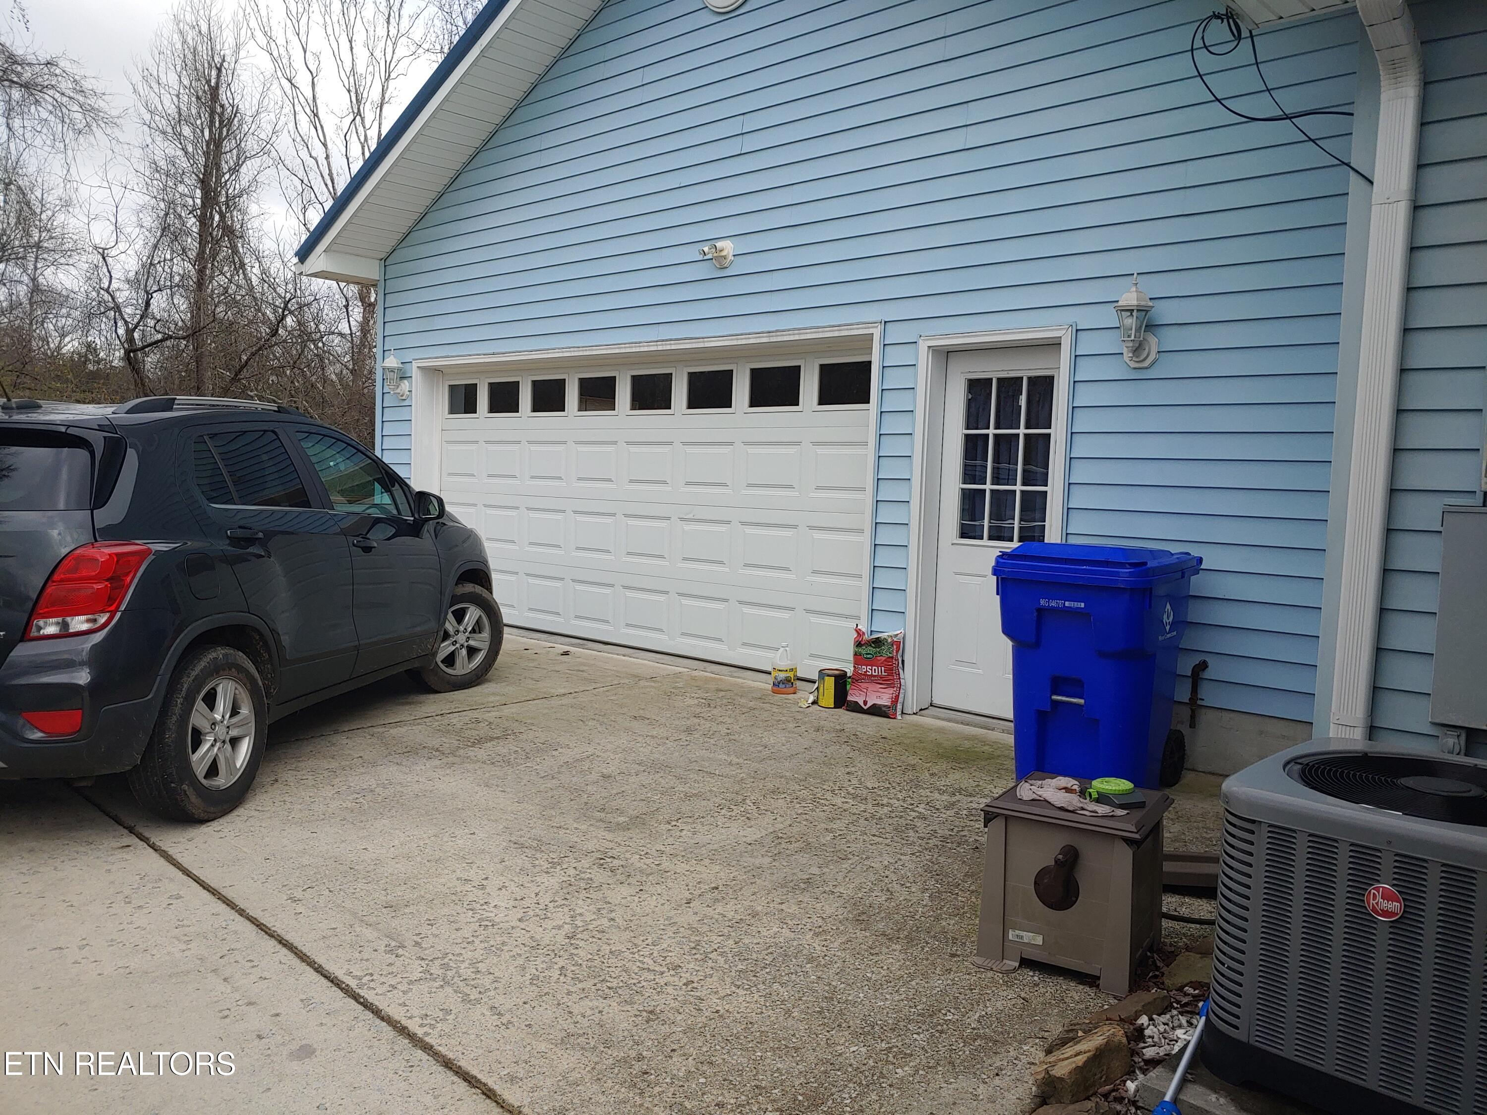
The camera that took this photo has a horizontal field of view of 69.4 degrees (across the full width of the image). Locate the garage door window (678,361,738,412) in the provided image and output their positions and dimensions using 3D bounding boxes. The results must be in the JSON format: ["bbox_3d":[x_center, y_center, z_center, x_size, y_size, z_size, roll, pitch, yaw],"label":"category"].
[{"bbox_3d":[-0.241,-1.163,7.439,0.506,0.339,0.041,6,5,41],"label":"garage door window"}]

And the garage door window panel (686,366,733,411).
[{"bbox_3d":[-0.232,-1.160,7.444,0.429,0.255,0.030,6,5,41],"label":"garage door window panel"}]

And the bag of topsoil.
[{"bbox_3d":[0.765,0.649,6.238,0.349,0.493,0.132,6,5,41],"label":"bag of topsoil"}]

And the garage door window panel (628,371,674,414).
[{"bbox_3d":[-0.671,-1.204,7.828,0.433,0.256,0.030,6,5,41],"label":"garage door window panel"}]

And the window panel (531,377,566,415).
[{"bbox_3d":[-1.561,-1.292,8.606,0.435,0.258,0.030,6,5,41],"label":"window panel"}]

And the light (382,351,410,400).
[{"bbox_3d":[-3.094,-1.621,9.523,0.197,0.417,0.223,6,5,41],"label":"light"}]

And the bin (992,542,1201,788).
[{"bbox_3d":[1.563,0.490,4.734,0.673,1.083,0.870,5,5,35],"label":"bin"}]

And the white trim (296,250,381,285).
[{"bbox_3d":[-3.637,-2.643,9.750,0.364,0.212,0.546,6,5,41],"label":"white trim"}]

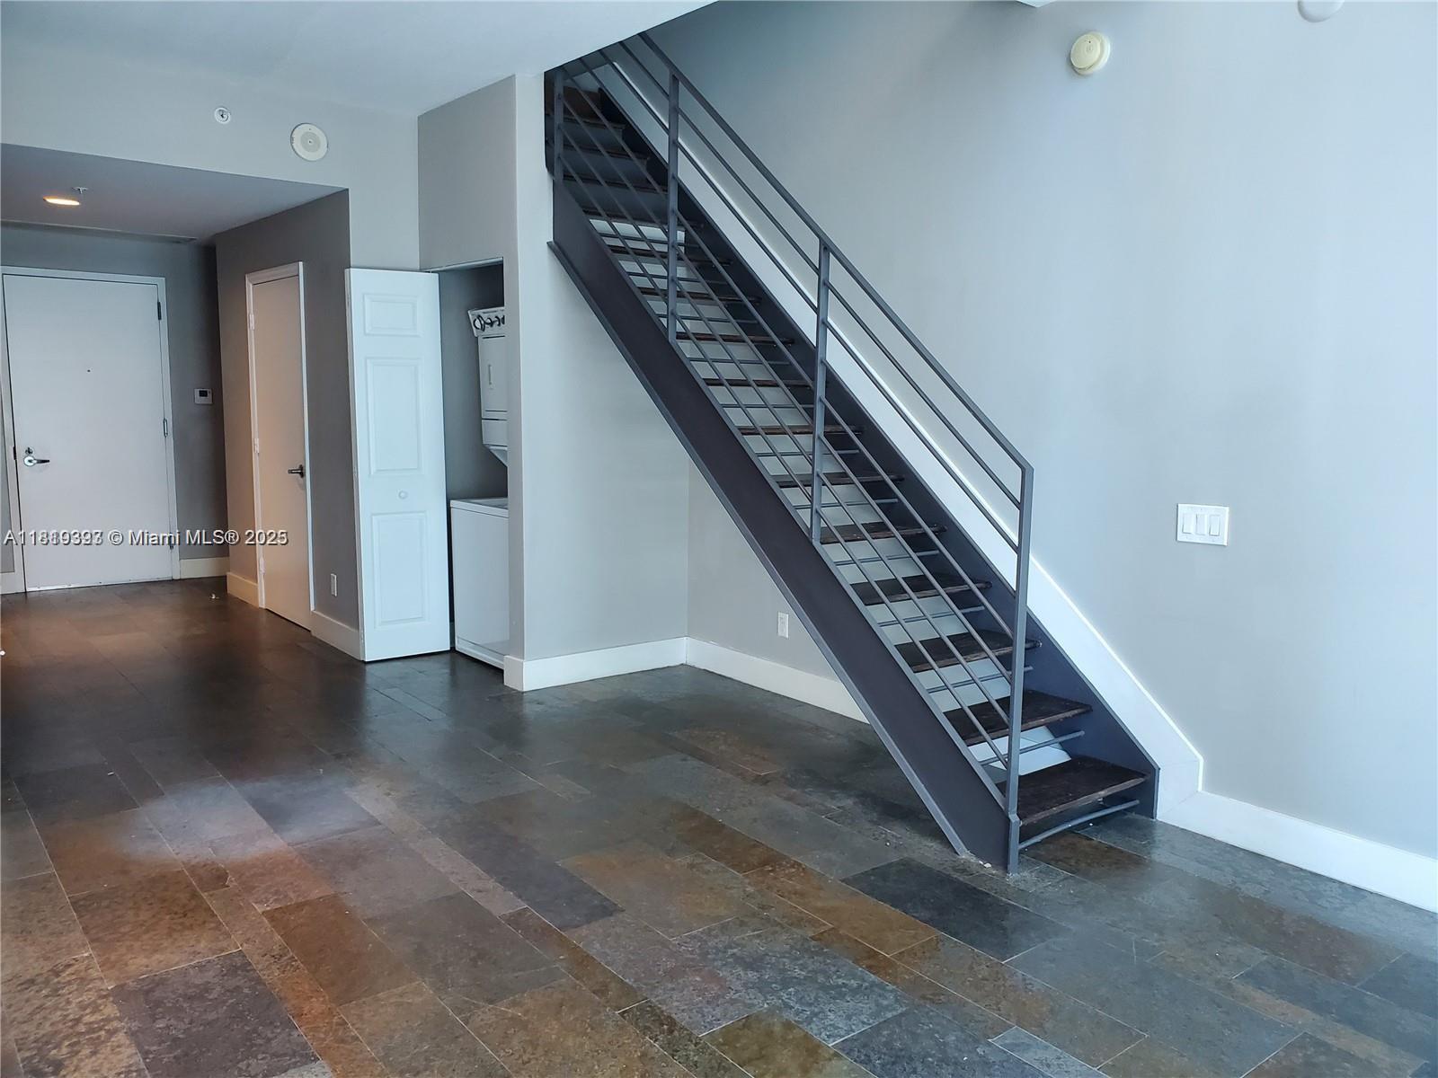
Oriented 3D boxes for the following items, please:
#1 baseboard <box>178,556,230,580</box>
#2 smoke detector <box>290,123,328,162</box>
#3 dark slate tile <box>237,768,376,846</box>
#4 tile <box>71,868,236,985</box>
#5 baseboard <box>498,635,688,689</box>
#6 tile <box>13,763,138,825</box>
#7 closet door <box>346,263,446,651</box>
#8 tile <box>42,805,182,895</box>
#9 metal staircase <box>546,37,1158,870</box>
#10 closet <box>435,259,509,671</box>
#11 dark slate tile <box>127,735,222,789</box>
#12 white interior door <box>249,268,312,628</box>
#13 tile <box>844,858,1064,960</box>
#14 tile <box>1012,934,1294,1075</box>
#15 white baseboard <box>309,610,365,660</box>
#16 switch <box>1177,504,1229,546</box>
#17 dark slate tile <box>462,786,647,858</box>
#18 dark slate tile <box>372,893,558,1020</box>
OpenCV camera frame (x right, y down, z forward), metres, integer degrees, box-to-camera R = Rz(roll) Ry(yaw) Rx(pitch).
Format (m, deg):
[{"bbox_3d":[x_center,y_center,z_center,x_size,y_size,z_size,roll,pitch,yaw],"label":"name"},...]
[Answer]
[{"bbox_3d":[-3.894,0.223,8.203,0.365,0.142,0.015,-6,10,-39],"label":"baseboard"},{"bbox_3d":[-1.999,-1.938,5.278,0.175,0.175,0.050,-5,9,-39],"label":"smoke detector"},{"bbox_3d":[-1.430,0.938,3.750,0.299,0.011,0.601,-5,9,-38],"label":"dark slate tile"},{"bbox_3d":[-1.543,1.043,2.932,0.299,0.011,0.601,-5,9,-38],"label":"tile"},{"bbox_3d":[-0.605,0.619,5.532,0.979,0.149,0.167,-6,10,-39],"label":"baseboard"},{"bbox_3d":[-2.262,0.900,3.796,0.297,0.014,0.591,-5,9,-39],"label":"tile"},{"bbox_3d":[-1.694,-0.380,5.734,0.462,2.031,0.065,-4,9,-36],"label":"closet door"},{"bbox_3d":[-1.886,0.963,3.332,0.297,0.014,0.605,-5,9,-39],"label":"tile"},{"bbox_3d":[0.164,-0.770,4.578,0.779,3.190,3.400,-6,10,-39],"label":"metal staircase"},{"bbox_3d":[-0.966,-0.371,5.772,0.856,2.045,0.957,-6,10,-39],"label":"closet"},{"bbox_3d":[-2.147,0.863,4.209,0.206,0.012,0.602,-6,10,-39],"label":"dark slate tile"},{"bbox_3d":[-2.708,-0.545,6.722,0.045,2.140,0.940,-5,9,-38],"label":"white interior door"},{"bbox_3d":[0.646,1.034,3.029,0.290,0.014,0.587,-5,9,-39],"label":"tile"},{"bbox_3d":[1.038,1.123,2.648,0.302,0.012,0.609,-6,10,-39],"label":"tile"},{"bbox_3d":[-2.182,0.541,6.150,0.016,0.144,0.795,-5,9,-38],"label":"white baseboard"},{"bbox_3d":[1.581,-0.047,3.537,0.010,0.123,0.168,-6,10,-39],"label":"switch"},{"bbox_3d":[-0.573,0.962,3.655,0.309,0.012,0.595,-6,10,-39],"label":"dark slate tile"},{"bbox_3d":[-0.657,1.051,2.762,0.296,0.014,0.579,-5,9,-39],"label":"dark slate tile"}]

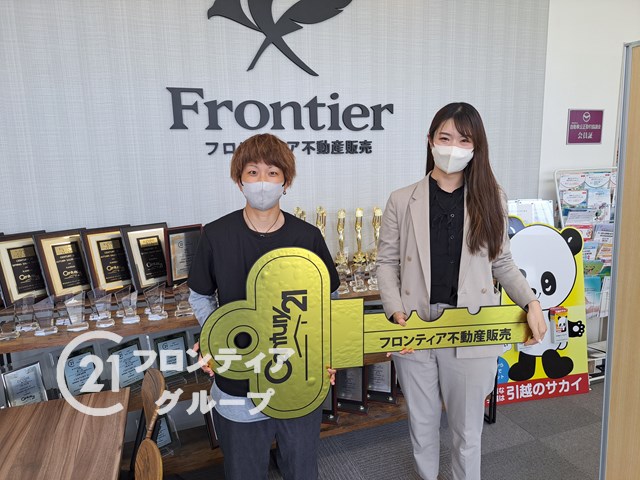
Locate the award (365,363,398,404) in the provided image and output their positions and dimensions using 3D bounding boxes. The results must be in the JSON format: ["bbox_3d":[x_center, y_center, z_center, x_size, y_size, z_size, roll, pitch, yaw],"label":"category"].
[{"bbox_3d":[0.381,0.874,2.807,0.217,0.306,0.030,0,0,15],"label":"award"}]

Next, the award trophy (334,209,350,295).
[{"bbox_3d":[0.143,0.059,2.754,0.090,0.490,0.085,-4,8,-11],"label":"award trophy"}]

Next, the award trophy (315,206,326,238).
[{"bbox_3d":[0.006,-0.017,2.984,0.080,0.385,0.080,-3,8,-9],"label":"award trophy"}]

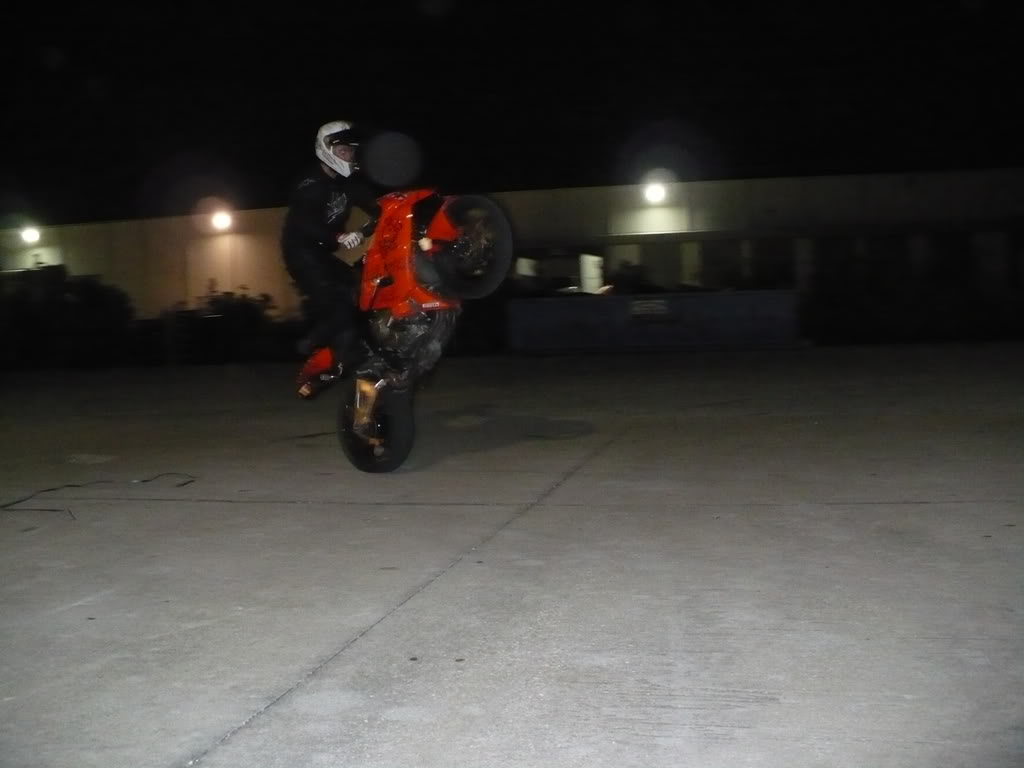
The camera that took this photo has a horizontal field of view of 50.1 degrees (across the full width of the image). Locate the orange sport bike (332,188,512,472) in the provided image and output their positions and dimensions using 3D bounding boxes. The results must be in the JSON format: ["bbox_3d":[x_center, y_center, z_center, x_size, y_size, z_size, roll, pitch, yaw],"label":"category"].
[{"bbox_3d":[-0.709,-0.416,6.746,0.700,2.020,1.130,-7,45,-49],"label":"orange sport bike"}]

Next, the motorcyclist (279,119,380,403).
[{"bbox_3d":[-1.058,-0.824,7.016,0.800,1.710,0.600,0,3,42],"label":"motorcyclist"}]

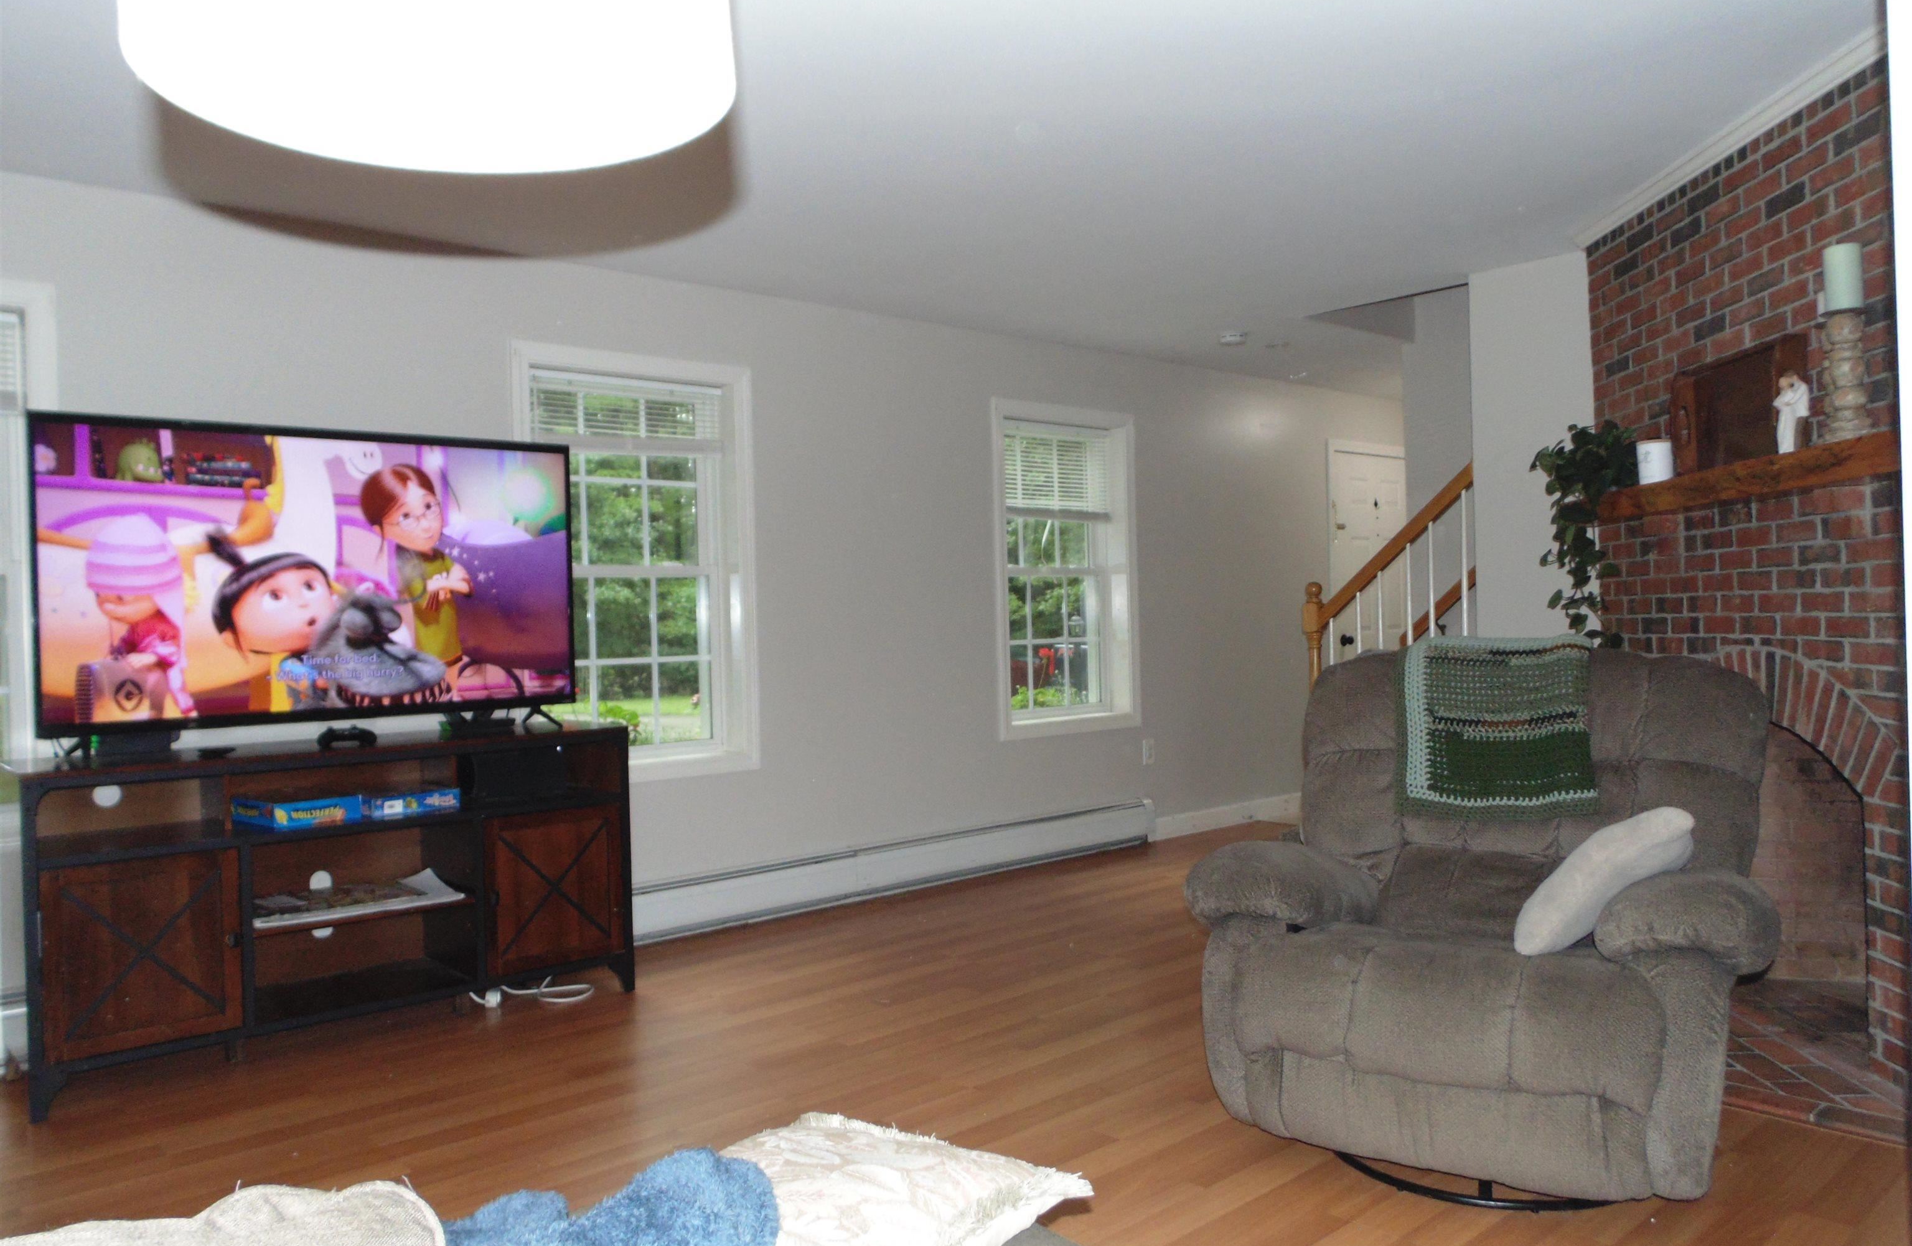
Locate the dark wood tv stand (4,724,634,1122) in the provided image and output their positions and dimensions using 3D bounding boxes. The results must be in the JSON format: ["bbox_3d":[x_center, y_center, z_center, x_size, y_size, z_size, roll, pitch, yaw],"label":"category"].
[{"bbox_3d":[-1.746,0.759,3.818,1.560,0.816,0.393,-2,0,-41],"label":"dark wood tv stand"}]

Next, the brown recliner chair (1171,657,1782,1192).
[{"bbox_3d":[1.113,0.584,2.815,1.080,1.035,0.970,-1,0,30],"label":"brown recliner chair"}]

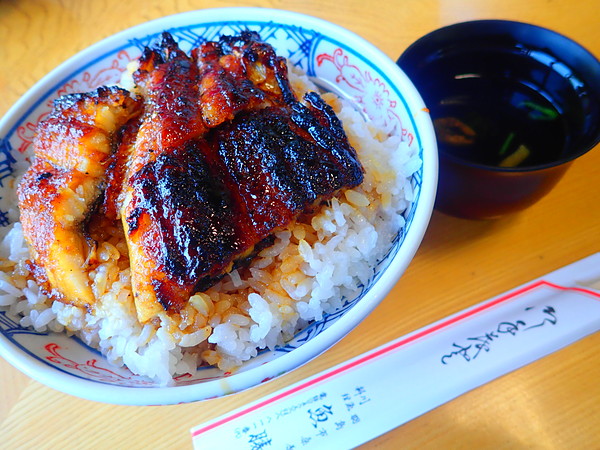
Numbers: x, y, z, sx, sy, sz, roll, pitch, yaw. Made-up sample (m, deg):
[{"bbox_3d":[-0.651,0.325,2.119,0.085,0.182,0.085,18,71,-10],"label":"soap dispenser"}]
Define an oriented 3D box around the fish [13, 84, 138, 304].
[{"bbox_3d":[-0.096,-0.017,0.187,0.046,0.030,0.108,-4,60,5],"label":"fish"}]

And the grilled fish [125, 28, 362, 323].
[{"bbox_3d":[-0.034,-0.041,0.186,0.087,0.031,0.139,-20,60,-5],"label":"grilled fish"}]

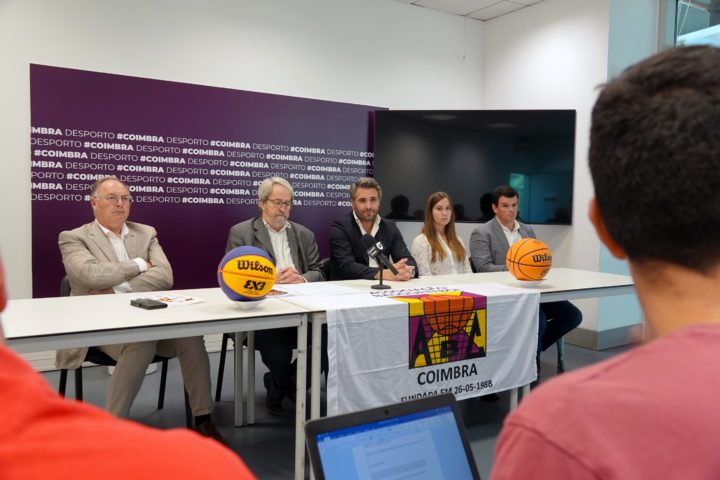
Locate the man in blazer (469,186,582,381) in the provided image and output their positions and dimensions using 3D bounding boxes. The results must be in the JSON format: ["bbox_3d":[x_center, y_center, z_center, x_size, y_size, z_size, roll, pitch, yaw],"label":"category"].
[{"bbox_3d":[1.137,0.267,4.179,0.570,1.320,0.770,-2,4,-43],"label":"man in blazer"}]

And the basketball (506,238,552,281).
[{"bbox_3d":[0.929,0.116,3.180,0.241,0.241,0.241,-1,3,-31],"label":"basketball"}]

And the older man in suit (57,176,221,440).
[{"bbox_3d":[-1.130,0.320,2.895,0.780,1.273,0.620,4,4,44],"label":"older man in suit"}]

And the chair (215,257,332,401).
[{"bbox_3d":[-0.470,0.543,3.278,0.550,0.810,0.550,-1,4,-31],"label":"chair"}]

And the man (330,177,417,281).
[{"bbox_3d":[0.048,0.281,3.566,0.600,1.320,0.700,-1,3,-28],"label":"man"}]

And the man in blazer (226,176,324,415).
[{"bbox_3d":[-0.492,0.297,3.280,0.600,1.300,0.700,-1,4,-34],"label":"man in blazer"}]

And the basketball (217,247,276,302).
[{"bbox_3d":[-0.453,0.141,2.330,0.231,0.231,0.231,-1,3,-31],"label":"basketball"}]

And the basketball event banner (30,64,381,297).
[{"bbox_3d":[-0.945,-0.342,4.487,2.772,1.625,0.070,-1,3,-31],"label":"basketball event banner"}]

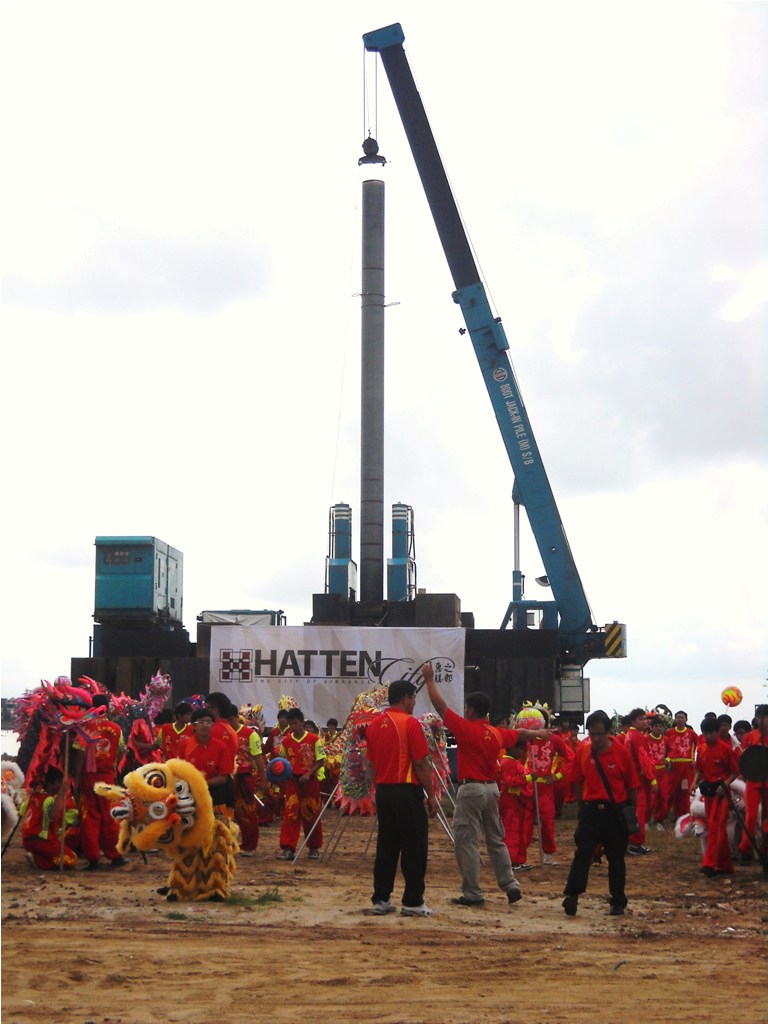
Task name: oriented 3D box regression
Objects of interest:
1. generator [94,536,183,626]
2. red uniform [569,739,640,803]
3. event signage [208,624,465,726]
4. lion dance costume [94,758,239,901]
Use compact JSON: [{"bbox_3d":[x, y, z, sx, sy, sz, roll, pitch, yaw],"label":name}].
[{"bbox_3d":[-6.112,1.779,48.293,1.441,2.000,4.100,0,-6,3],"label":"generator"},{"bbox_3d":[1.650,1.929,14.375,0.530,0.480,0.340,-1,-6,12],"label":"red uniform"},{"bbox_3d":[-1.128,3.877,45.247,6.051,2.396,0.050,0,-6,2],"label":"event signage"},{"bbox_3d":[-1.714,2.499,15.269,1.000,1.090,0.950,-2,-7,18],"label":"lion dance costume"}]

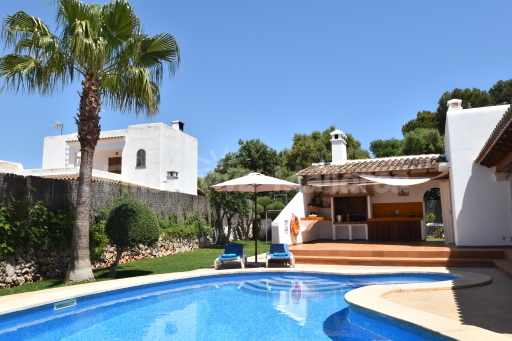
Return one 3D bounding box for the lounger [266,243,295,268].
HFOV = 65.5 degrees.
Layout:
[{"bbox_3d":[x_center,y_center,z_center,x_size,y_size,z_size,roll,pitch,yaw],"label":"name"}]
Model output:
[{"bbox_3d":[0.665,2.344,11.144,0.720,0.550,1.820,-1,-7,2],"label":"lounger"}]

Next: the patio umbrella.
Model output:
[{"bbox_3d":[-0.003,1.323,11.016,2.480,2.560,2.480,-1,-7,0],"label":"patio umbrella"}]

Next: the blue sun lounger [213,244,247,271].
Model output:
[{"bbox_3d":[-0.645,2.338,10.965,0.720,0.550,1.820,-1,-7,1],"label":"blue sun lounger"}]

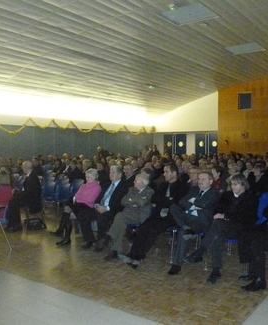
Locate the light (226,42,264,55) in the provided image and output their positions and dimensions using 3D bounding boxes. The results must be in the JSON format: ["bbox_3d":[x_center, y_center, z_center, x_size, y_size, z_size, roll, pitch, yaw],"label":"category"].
[{"bbox_3d":[3.823,-3.939,12.115,1.140,0.080,1.110,2,3,38],"label":"light"}]

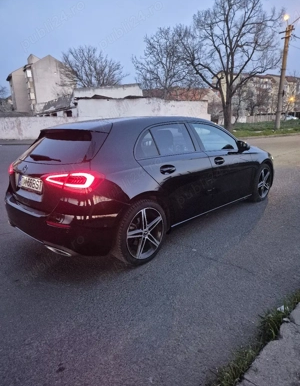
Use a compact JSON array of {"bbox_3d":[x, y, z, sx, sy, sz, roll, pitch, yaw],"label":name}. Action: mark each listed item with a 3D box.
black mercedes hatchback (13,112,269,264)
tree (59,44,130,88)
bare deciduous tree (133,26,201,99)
[{"bbox_3d":[0.365,-0.434,4.069,4.420,1.440,1.840,-16,22,-42],"label":"black mercedes hatchback"},{"bbox_3d":[-6.148,-11.675,29.834,7.790,8.550,7.790,-4,17,-10],"label":"tree"},{"bbox_3d":[1.911,-12.958,30.523,7.960,10.460,7.960,0,16,3],"label":"bare deciduous tree"}]

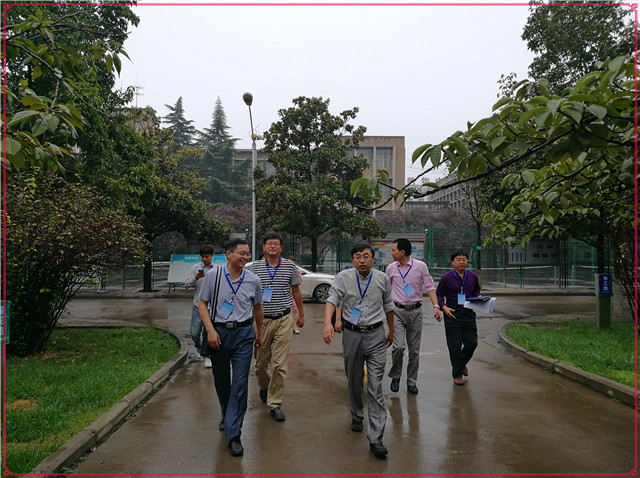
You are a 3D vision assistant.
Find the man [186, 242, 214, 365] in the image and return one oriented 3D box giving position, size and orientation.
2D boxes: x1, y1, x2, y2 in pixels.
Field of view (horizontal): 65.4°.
[{"bbox_3d":[-1.684,0.961,7.335,0.560,1.740,0.620,0,-2,-5],"label":"man"}]

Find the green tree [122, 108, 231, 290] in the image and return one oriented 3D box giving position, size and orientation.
[{"bbox_3d":[-6.708,-1.670,21.500,5.400,7.900,5.200,0,-2,0],"label":"green tree"}]

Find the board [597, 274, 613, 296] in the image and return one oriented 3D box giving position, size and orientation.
[{"bbox_3d":[5.752,0.958,10.076,0.260,0.450,0.140,0,-2,3],"label":"board"}]

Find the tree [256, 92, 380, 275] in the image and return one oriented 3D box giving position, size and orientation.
[{"bbox_3d":[-0.020,-1.774,19.660,5.000,7.630,4.800,0,-2,0],"label":"tree"}]

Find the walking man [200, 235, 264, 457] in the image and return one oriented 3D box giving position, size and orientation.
[{"bbox_3d":[-0.742,0.857,4.177,0.560,1.710,0.600,0,-2,-3],"label":"walking man"}]

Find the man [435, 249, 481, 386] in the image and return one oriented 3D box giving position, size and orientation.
[{"bbox_3d":[1.704,0.940,6.175,0.550,1.660,0.500,0,-2,8],"label":"man"}]

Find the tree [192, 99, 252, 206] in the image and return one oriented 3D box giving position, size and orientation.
[{"bbox_3d":[-8.215,-4.515,41.149,5.900,14.600,5.800,0,-2,0],"label":"tree"}]

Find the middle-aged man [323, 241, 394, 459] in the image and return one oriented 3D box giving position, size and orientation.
[{"bbox_3d":[0.324,0.865,4.284,0.600,1.690,0.780,0,-2,-2],"label":"middle-aged man"}]

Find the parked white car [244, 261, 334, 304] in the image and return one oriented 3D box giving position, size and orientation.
[{"bbox_3d":[-1.330,1.532,18.429,4.600,1.480,1.800,0,-2,-3],"label":"parked white car"}]

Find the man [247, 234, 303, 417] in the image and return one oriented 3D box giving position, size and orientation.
[{"bbox_3d":[-0.450,0.848,5.136,0.600,1.790,0.700,0,-2,-3],"label":"man"}]

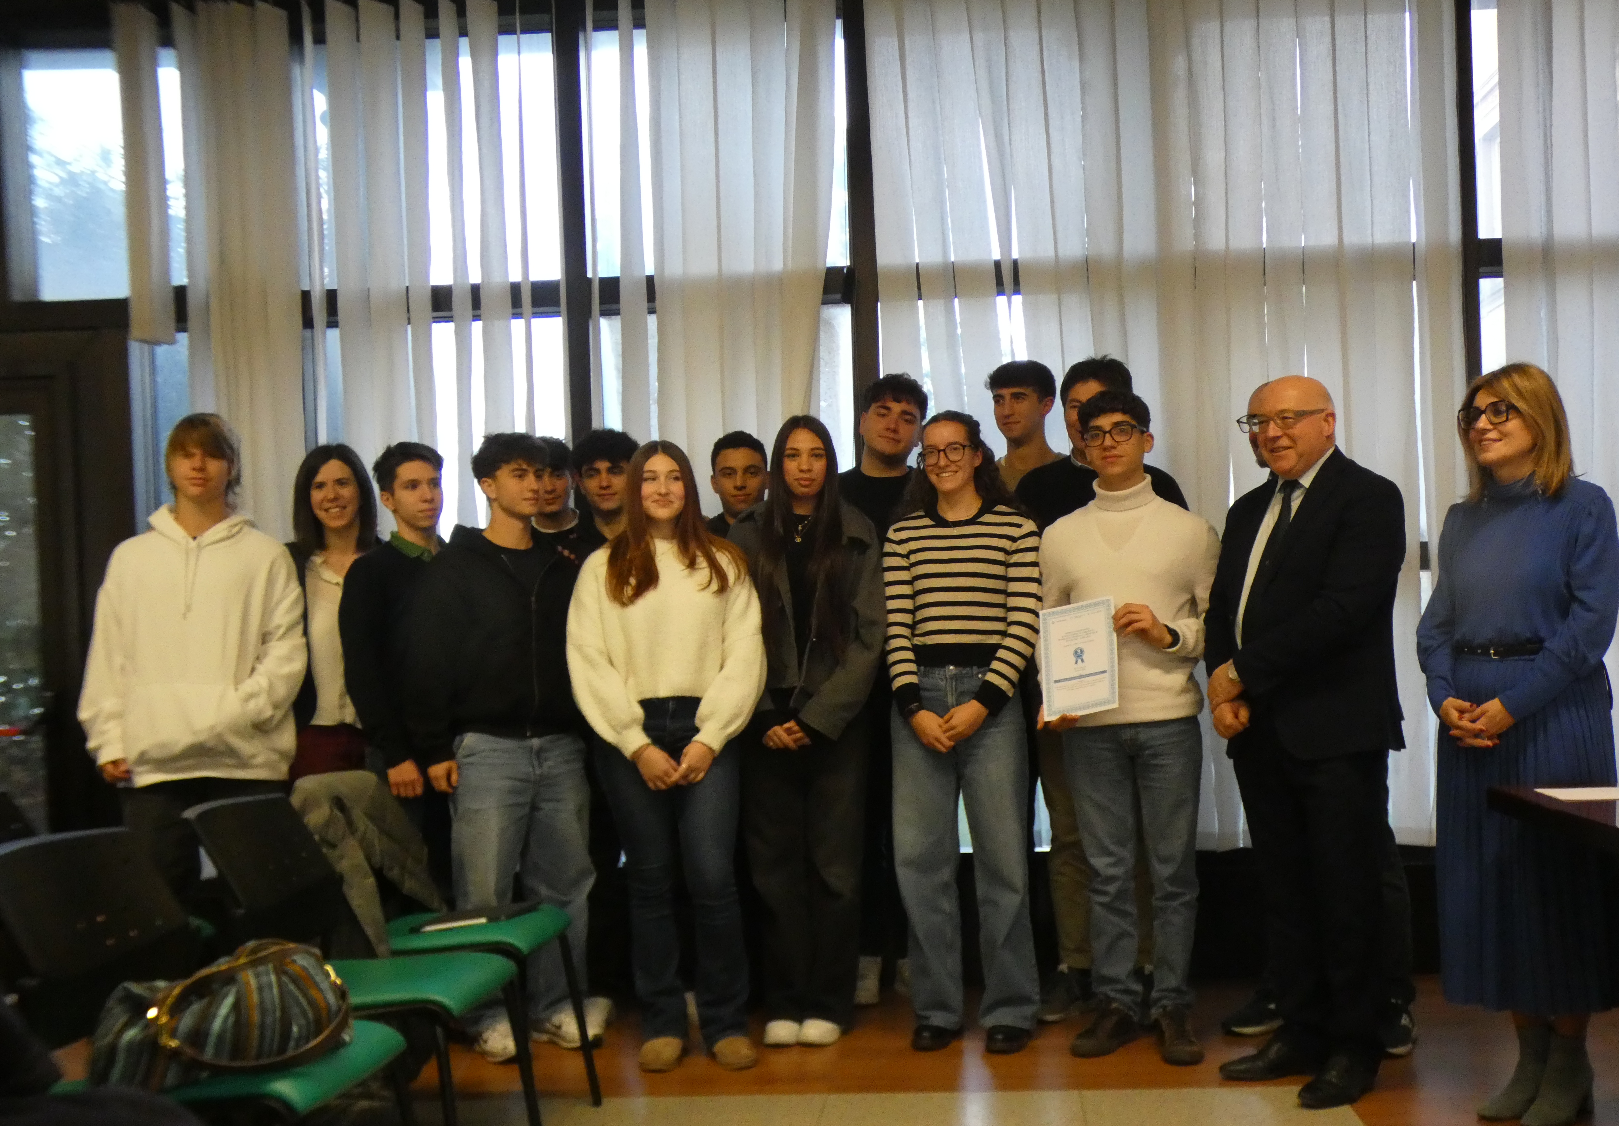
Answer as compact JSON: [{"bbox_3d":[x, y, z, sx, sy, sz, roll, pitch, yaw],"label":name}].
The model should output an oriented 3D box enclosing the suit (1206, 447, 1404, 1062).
[{"bbox_3d":[1.227,0.475,4.131,0.510,1.517,0.340,-3,-2,45],"label":"suit"}]

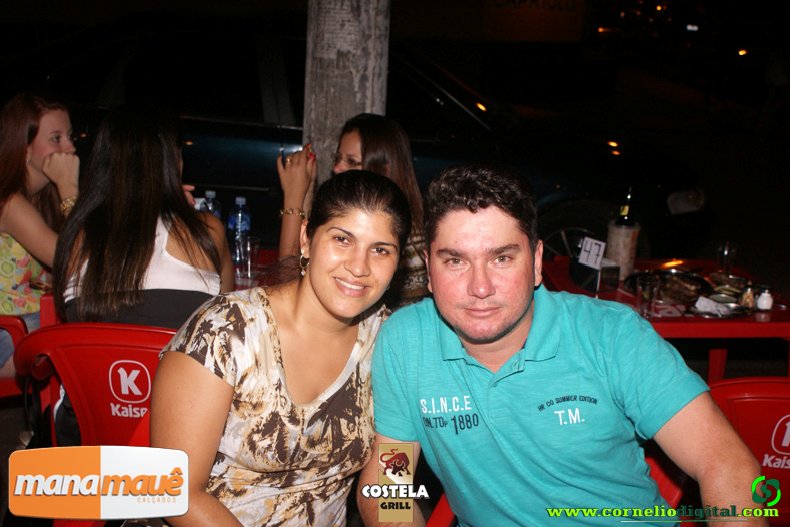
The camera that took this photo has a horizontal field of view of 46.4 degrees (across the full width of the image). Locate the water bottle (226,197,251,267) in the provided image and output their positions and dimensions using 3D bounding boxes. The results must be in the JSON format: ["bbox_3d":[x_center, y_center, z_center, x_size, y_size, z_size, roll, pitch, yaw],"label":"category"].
[{"bbox_3d":[-0.480,-0.099,2.821,0.067,0.206,0.067,3,15,0],"label":"water bottle"}]

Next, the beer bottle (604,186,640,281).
[{"bbox_3d":[0.735,-0.100,2.949,0.102,0.296,0.102,3,15,0],"label":"beer bottle"}]

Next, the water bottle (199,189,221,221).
[{"bbox_3d":[-0.579,-0.125,2.895,0.067,0.206,0.067,3,15,0],"label":"water bottle"}]

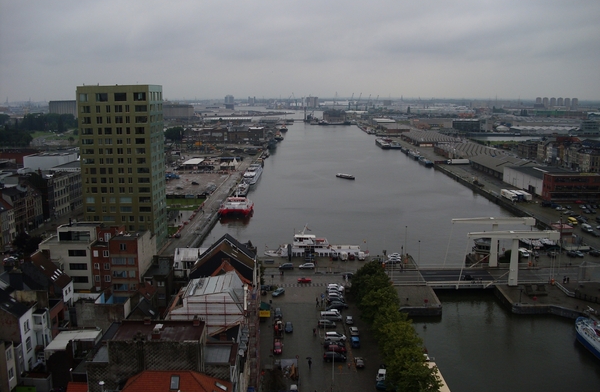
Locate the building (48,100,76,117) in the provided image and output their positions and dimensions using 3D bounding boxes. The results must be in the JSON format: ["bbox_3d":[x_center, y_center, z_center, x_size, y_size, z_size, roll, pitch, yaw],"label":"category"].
[{"bbox_3d":[-469.756,-167.121,1254.259,60.000,44.000,32.000,0,9,0],"label":"building"}]

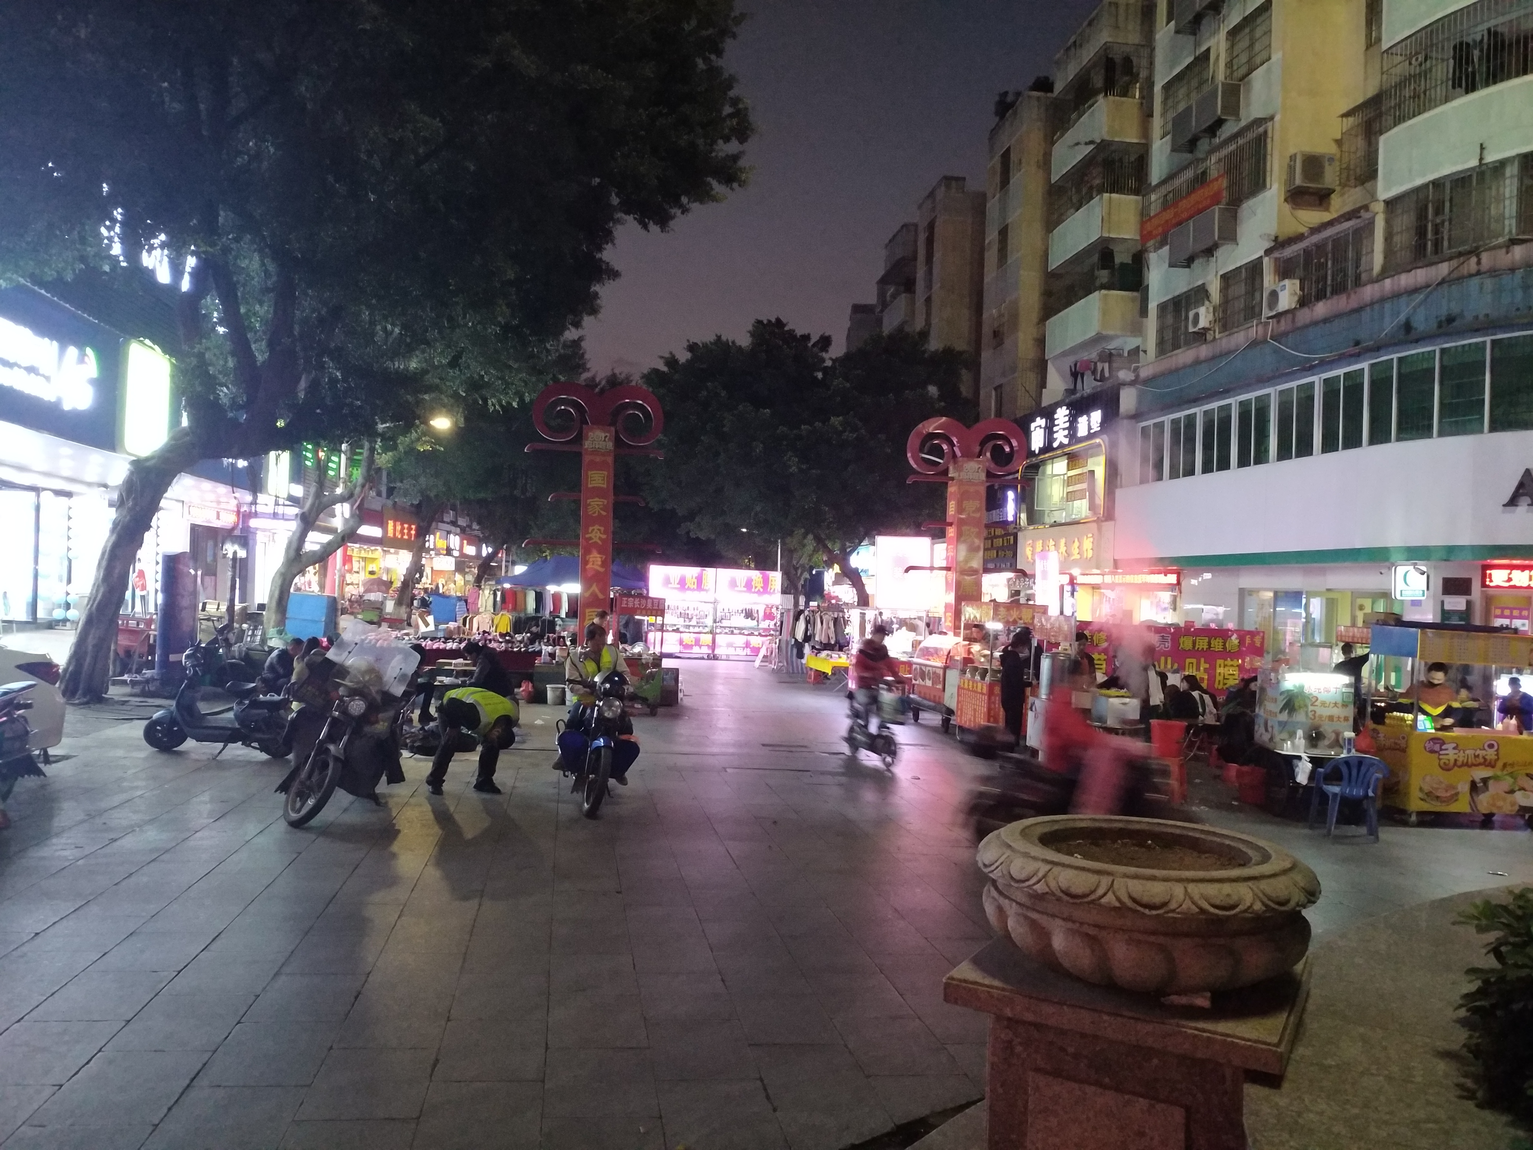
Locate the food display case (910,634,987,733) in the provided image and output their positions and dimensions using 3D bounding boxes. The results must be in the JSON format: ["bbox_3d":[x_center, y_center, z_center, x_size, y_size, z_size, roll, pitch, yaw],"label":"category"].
[{"bbox_3d":[2.840,1.630,18.150,0.750,1.420,1.650,2,0,-11],"label":"food display case"}]

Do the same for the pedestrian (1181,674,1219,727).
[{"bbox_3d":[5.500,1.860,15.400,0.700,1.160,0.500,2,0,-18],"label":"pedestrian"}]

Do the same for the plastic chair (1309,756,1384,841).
[{"bbox_3d":[5.080,1.930,10.430,0.580,0.750,0.550,2,0,14],"label":"plastic chair"}]

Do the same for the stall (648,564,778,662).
[{"bbox_3d":[-1.652,1.118,35.889,3.950,2.620,1.200,3,-1,-11],"label":"stall"}]

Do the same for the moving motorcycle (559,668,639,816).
[{"bbox_3d":[-1.470,1.390,10.100,0.750,1.100,1.930,2,0,-16],"label":"moving motorcycle"}]

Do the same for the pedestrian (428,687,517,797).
[{"bbox_3d":[-2.461,1.398,10.107,0.720,0.920,0.720,3,-1,-20],"label":"pedestrian"}]

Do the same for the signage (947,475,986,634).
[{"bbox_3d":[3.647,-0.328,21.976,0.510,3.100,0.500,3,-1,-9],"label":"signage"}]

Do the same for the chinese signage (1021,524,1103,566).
[{"bbox_3d":[7.469,-0.703,30.500,0.220,1.080,5.000,3,-1,-9],"label":"chinese signage"}]

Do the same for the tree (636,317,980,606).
[{"bbox_3d":[1.140,-2.230,32.000,8.800,9.200,8.500,2,0,0],"label":"tree"}]

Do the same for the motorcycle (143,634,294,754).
[{"bbox_3d":[-5.350,1.210,11.800,1.700,1.100,0.680,2,0,3],"label":"motorcycle"}]

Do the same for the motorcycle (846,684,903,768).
[{"bbox_3d":[1.250,1.645,13.826,0.580,1.000,1.520,3,-1,-18],"label":"motorcycle"}]

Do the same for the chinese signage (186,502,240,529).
[{"bbox_3d":[-17.400,-1.850,38.000,0.200,0.620,5.200,2,0,-10],"label":"chinese signage"}]

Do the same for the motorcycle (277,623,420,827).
[{"bbox_3d":[-3.081,1.106,9.040,0.870,1.350,1.920,2,-1,5],"label":"motorcycle"}]

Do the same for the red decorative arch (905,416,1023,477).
[{"bbox_3d":[3.669,-2.358,22.000,2.200,1.070,0.420,3,-1,-9],"label":"red decorative arch"}]

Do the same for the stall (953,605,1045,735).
[{"bbox_3d":[3.250,1.380,16.840,0.820,1.930,1.150,2,0,-15],"label":"stall"}]

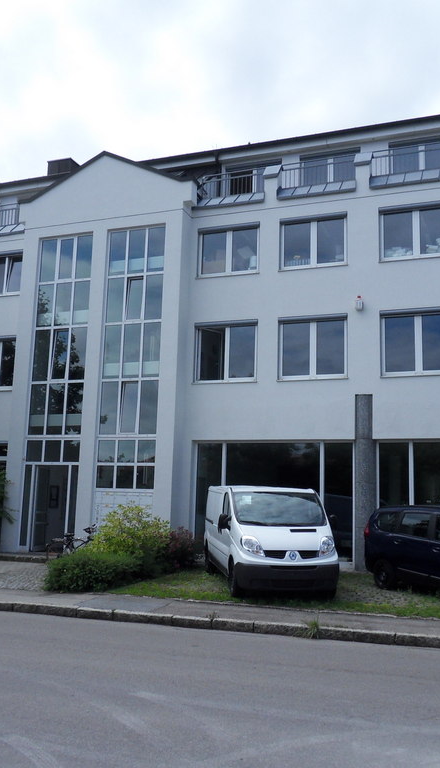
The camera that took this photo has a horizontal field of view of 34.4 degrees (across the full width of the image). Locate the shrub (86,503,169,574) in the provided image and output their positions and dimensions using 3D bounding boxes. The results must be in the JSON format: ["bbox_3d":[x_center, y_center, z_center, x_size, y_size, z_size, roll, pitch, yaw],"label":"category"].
[{"bbox_3d":[-1.887,3.304,14.918,1.736,1.523,1.400,3,-10,-7],"label":"shrub"}]

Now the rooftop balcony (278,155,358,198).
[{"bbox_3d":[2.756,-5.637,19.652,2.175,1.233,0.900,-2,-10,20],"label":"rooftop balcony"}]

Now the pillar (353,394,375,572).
[{"bbox_3d":[3.613,2.410,17.532,0.500,4.320,0.500,-2,-10,20],"label":"pillar"}]

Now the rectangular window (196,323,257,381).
[{"bbox_3d":[0.150,-0.851,19.304,1.830,1.700,0.170,-2,-10,20],"label":"rectangular window"}]

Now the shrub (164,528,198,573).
[{"bbox_3d":[-0.962,3.858,16.703,0.850,1.050,0.800,1,-9,0],"label":"shrub"}]

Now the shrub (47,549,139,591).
[{"bbox_3d":[-2.355,3.553,13.729,1.350,0.700,1.800,-2,-11,20],"label":"shrub"}]

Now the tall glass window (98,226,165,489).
[{"bbox_3d":[-2.700,-0.845,21.662,1.980,8.180,0.200,-2,-11,20],"label":"tall glass window"}]

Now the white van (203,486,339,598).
[{"bbox_3d":[0.905,3.067,14.409,1.950,1.960,4.780,2,-7,-8],"label":"white van"}]

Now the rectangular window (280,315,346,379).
[{"bbox_3d":[2.645,-1.014,20.189,2.000,1.879,0.160,-2,-11,20],"label":"rectangular window"}]

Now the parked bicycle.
[{"bbox_3d":[-2.966,3.581,15.385,1.750,1.060,0.600,-2,-10,20],"label":"parked bicycle"}]

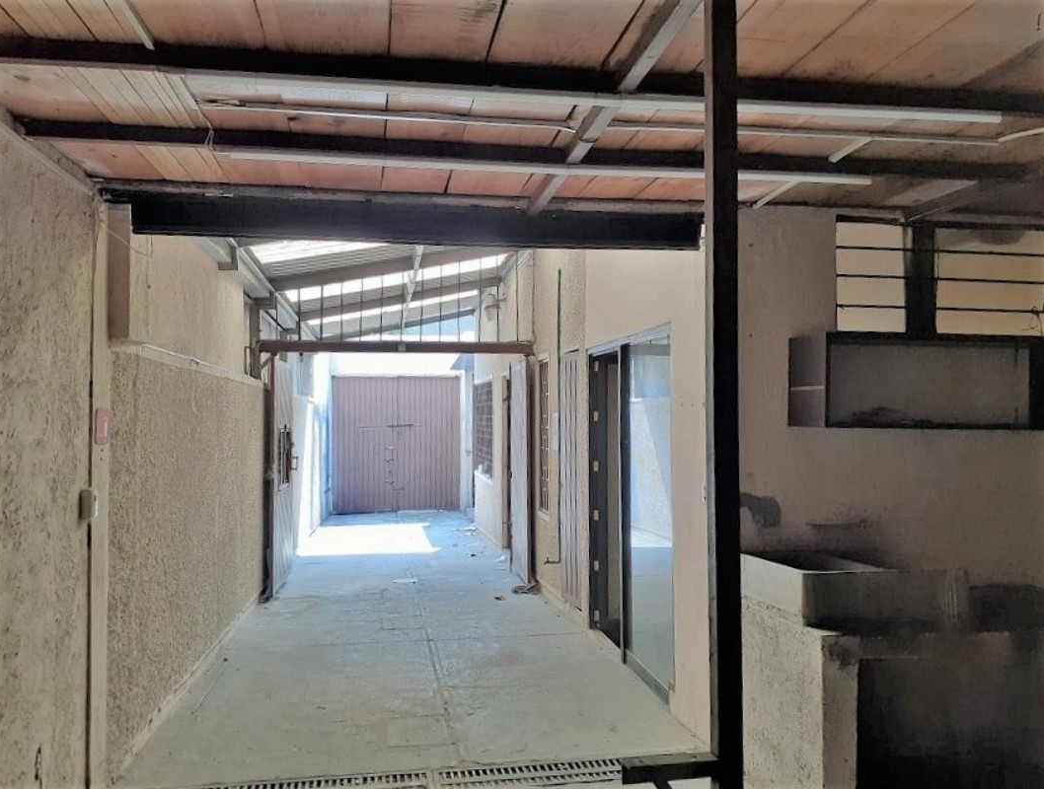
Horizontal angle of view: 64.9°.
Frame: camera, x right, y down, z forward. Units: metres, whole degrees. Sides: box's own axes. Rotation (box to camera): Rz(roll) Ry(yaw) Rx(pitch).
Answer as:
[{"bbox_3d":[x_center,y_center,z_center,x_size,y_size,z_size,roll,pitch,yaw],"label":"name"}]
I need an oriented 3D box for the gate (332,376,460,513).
[{"bbox_3d":[-2.365,0.933,15.647,2.400,2.530,0.100,0,-3,-9],"label":"gate"}]

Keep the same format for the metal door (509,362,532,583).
[{"bbox_3d":[-0.029,0.760,8.413,0.060,2.150,0.822,0,-3,-12],"label":"metal door"}]

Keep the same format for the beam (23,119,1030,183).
[{"bbox_3d":[0.198,-0.926,3.182,3.920,0.075,0.060,0,-3,-9],"label":"beam"}]

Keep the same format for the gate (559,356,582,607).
[{"bbox_3d":[0.404,0.710,6.912,0.060,2.090,0.760,0,-3,-9],"label":"gate"}]

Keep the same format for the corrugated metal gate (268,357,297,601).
[{"bbox_3d":[-2.346,0.761,8.109,0.060,2.150,1.240,0,-3,-8],"label":"corrugated metal gate"}]

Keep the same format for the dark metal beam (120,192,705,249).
[{"bbox_3d":[-0.431,-0.789,3.837,2.620,0.180,0.130,0,-3,-9],"label":"dark metal beam"}]

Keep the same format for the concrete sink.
[{"bbox_3d":[1.459,0.854,3.703,0.720,0.220,0.570,0,-3,-9],"label":"concrete sink"}]

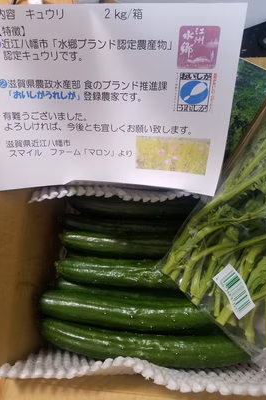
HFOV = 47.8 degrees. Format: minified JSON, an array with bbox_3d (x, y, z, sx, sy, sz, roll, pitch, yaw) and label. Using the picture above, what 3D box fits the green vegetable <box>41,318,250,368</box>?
[{"bbox_3d":[0.012,0.141,0.296,0.209,0.032,0.039,5,59,3],"label":"green vegetable"}]

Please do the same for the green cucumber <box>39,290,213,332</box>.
[{"bbox_3d":[0.004,0.112,0.302,0.198,0.032,0.036,4,59,2],"label":"green cucumber"}]

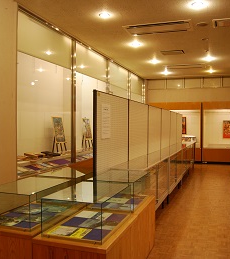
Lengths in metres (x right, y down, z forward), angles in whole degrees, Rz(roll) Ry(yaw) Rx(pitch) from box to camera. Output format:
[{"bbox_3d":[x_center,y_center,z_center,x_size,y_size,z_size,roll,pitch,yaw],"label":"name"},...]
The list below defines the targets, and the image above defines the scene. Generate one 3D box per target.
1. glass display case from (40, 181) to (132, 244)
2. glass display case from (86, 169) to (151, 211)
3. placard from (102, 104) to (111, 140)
[{"bbox_3d":[-0.203,0.659,2.434,0.490,0.283,0.683,0,1,20],"label":"glass display case"},{"bbox_3d":[0.065,0.651,3.175,0.491,0.283,0.663,0,1,20],"label":"glass display case"},{"bbox_3d":[-0.099,-0.090,3.523,0.011,0.418,0.275,0,1,20],"label":"placard"}]

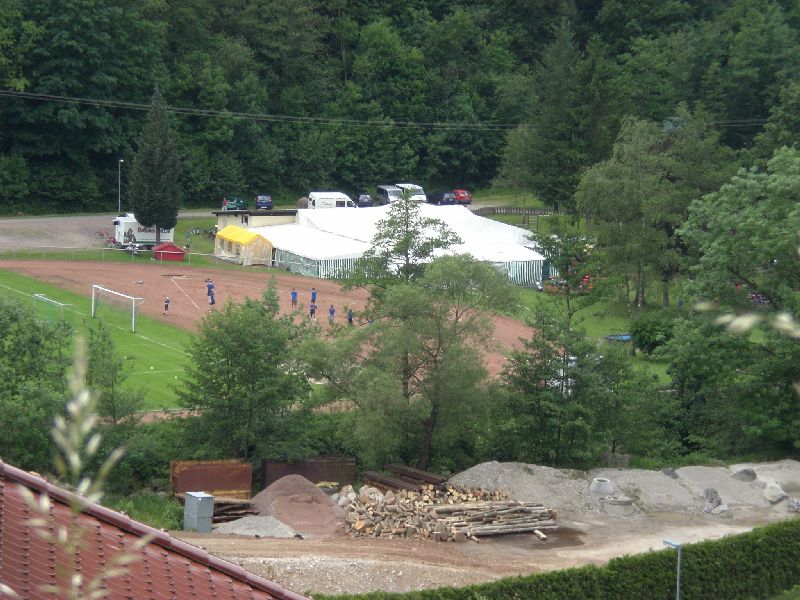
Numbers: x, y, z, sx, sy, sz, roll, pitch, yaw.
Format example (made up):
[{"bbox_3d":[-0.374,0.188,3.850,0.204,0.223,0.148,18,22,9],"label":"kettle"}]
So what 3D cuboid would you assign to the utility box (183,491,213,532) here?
[{"bbox_3d":[-9.999,10.629,131.623,0.940,1.800,1.159,-3,9,-33],"label":"utility box"}]

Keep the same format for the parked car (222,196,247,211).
[{"bbox_3d":[-17.583,-10.361,281.903,1.680,1.420,4.000,4,8,15],"label":"parked car"}]

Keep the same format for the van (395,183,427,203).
[{"bbox_3d":[1.370,-11.539,292.859,1.950,2.070,4.900,0,8,-15],"label":"van"}]

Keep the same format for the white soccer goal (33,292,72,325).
[{"bbox_3d":[-25.307,0.944,194.095,1.450,2.060,5.150,-3,10,-30],"label":"white soccer goal"}]

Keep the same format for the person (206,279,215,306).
[{"bbox_3d":[-15.062,-0.578,210.037,0.520,1.780,0.360,0,8,-17],"label":"person"}]

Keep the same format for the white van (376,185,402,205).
[{"bbox_3d":[-0.970,-11.013,280.774,1.880,2.000,4.700,-2,9,-18],"label":"white van"}]

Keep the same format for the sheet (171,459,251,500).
[{"bbox_3d":[-10.108,9.675,141.347,4.350,2.050,0.200,2,9,6],"label":"sheet"}]

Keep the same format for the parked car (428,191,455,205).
[{"bbox_3d":[4.402,-10.994,283.002,1.720,1.460,4.200,-2,9,-20],"label":"parked car"}]

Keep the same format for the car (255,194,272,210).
[{"bbox_3d":[-14.201,-10.431,276.768,1.680,1.480,4.000,0,9,-3],"label":"car"}]

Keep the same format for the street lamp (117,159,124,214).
[{"bbox_3d":[-28.906,-11.771,273.758,0.250,5.650,0.720,-5,10,-40],"label":"street lamp"}]

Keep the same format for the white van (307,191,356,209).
[{"bbox_3d":[-6.825,-10.293,280.333,5.300,2.450,2.000,-1,8,-20],"label":"white van"}]

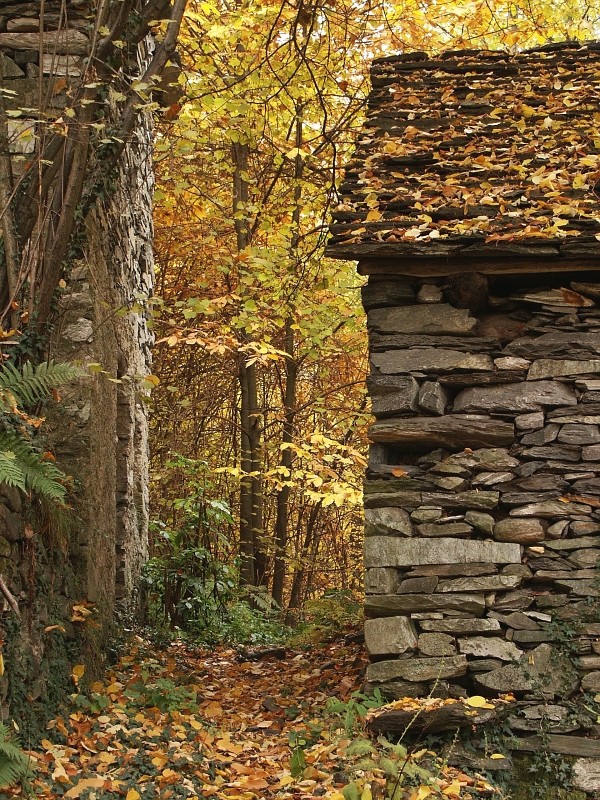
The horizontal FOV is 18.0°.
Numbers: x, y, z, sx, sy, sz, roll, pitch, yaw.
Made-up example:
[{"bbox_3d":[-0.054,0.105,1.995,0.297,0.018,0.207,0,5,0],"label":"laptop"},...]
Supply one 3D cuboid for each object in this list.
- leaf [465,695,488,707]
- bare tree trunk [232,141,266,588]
[{"bbox_3d":[0.734,1.255,7.900,0.082,0.014,0.080,0,29,0],"label":"leaf"},{"bbox_3d":[-0.404,-0.352,15.000,0.230,4.000,0.220,-2,0,0],"label":"bare tree trunk"}]

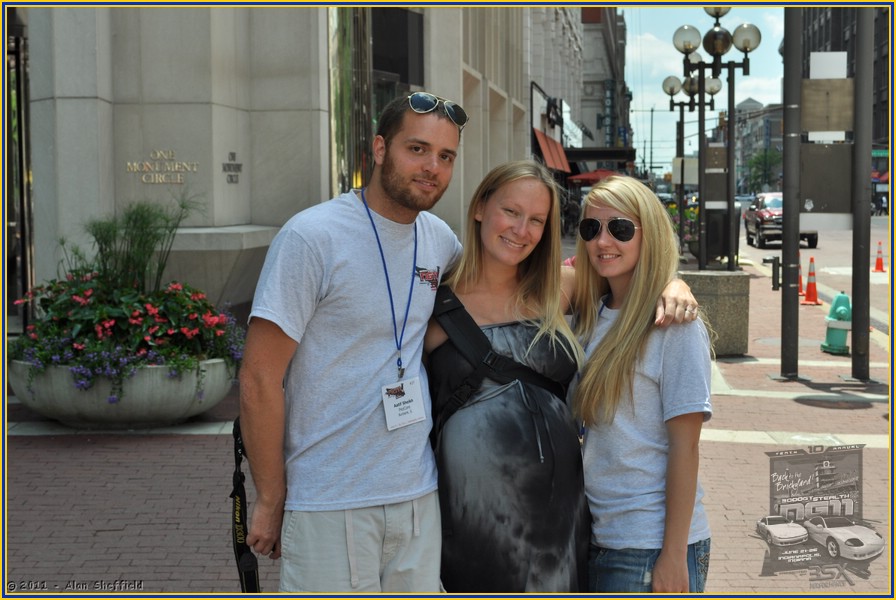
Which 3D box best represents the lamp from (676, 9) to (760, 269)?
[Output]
[{"bbox_3d":[5.717,-3.644,28.347,1.891,6.013,1.650,0,5,8],"label":"lamp"}]

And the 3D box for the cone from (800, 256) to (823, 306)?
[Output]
[{"bbox_3d":[5.401,-0.297,19.971,0.360,0.700,0.360,0,5,8],"label":"cone"}]

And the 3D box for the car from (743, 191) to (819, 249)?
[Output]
[{"bbox_3d":[10.841,-2.692,44.022,1.920,1.820,5.300,0,5,8],"label":"car"}]

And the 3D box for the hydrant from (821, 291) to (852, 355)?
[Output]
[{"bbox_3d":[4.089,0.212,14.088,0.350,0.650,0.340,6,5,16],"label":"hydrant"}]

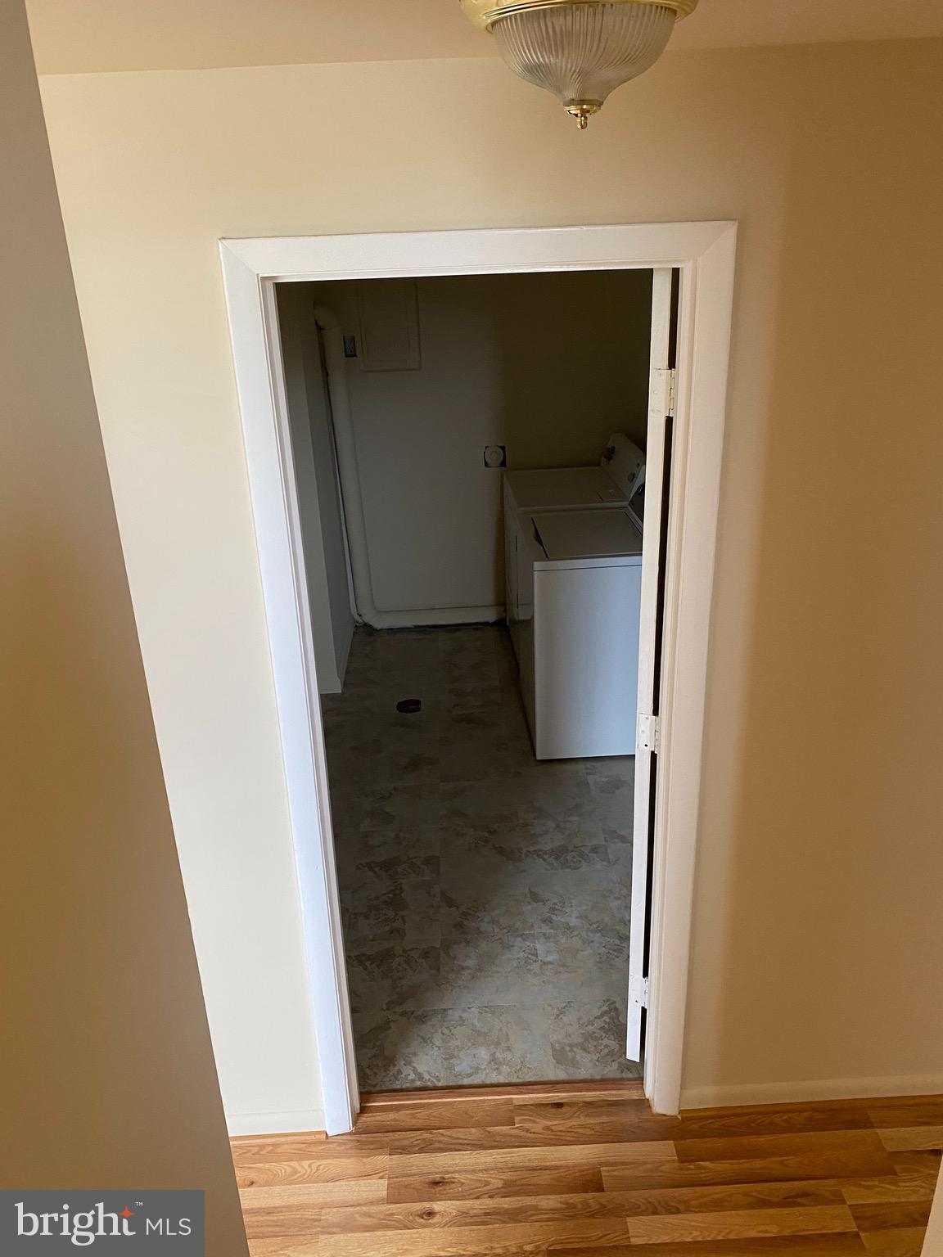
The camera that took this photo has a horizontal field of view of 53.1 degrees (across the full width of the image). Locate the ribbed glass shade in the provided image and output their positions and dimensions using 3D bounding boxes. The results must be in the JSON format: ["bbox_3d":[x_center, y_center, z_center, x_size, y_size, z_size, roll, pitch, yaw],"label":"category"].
[{"bbox_3d":[0.126,-0.631,1.069,0.207,0.100,0.207,-3,23,-2],"label":"ribbed glass shade"}]

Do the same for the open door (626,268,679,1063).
[{"bbox_3d":[0.541,0.102,2.491,0.036,2.015,0.750,7,24,21],"label":"open door"}]

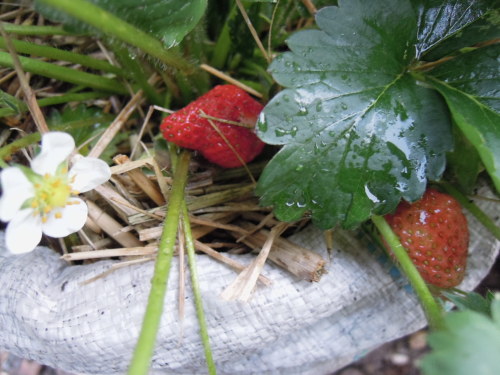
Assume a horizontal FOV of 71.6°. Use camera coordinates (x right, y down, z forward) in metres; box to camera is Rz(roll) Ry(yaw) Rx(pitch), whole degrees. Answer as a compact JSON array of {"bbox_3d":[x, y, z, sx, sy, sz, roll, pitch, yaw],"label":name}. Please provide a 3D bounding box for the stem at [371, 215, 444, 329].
[{"bbox_3d":[0.056,0.029,0.128,0.005,0.005,0.045,-23,64,0],"label":"stem"}]

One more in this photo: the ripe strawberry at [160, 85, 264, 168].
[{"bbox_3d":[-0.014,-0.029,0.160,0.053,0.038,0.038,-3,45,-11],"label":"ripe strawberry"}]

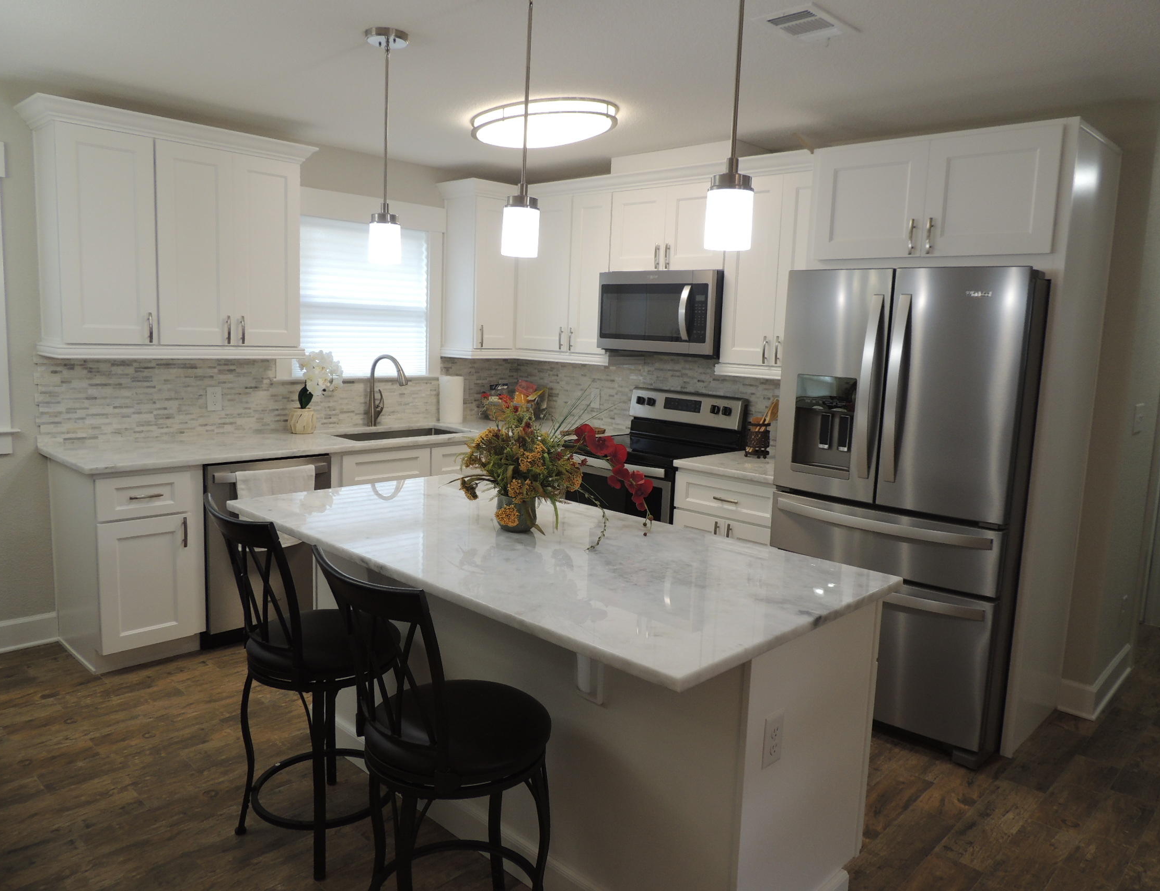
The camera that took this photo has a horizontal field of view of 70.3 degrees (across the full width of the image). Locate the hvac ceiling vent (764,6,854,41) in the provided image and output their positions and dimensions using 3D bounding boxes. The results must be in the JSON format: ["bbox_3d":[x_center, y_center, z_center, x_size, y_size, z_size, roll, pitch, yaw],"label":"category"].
[{"bbox_3d":[0.698,-1.269,2.497,0.190,0.020,0.265,10,11,43],"label":"hvac ceiling vent"}]

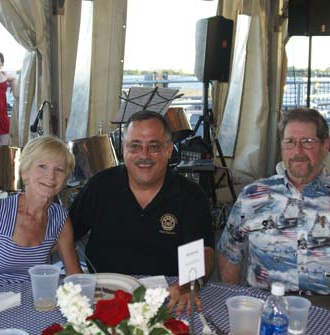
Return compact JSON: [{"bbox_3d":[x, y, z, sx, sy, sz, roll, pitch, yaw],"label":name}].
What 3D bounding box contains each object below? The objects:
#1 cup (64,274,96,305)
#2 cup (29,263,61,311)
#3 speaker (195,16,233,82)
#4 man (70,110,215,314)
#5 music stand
[{"bbox_3d":[-0.226,0.356,1.570,0.089,0.112,0.089,0,9,0],"label":"cup"},{"bbox_3d":[-0.335,0.344,1.640,0.089,0.112,0.089,0,9,0],"label":"cup"},{"bbox_3d":[0.483,-1.151,5.700,0.400,0.630,0.380,-7,12,-38],"label":"speaker"},{"bbox_3d":[-0.074,0.452,1.948,0.550,1.280,0.660,0,9,-2],"label":"man"},{"bbox_3d":[-0.176,0.013,4.612,0.500,1.290,0.450,-5,10,-26],"label":"music stand"}]

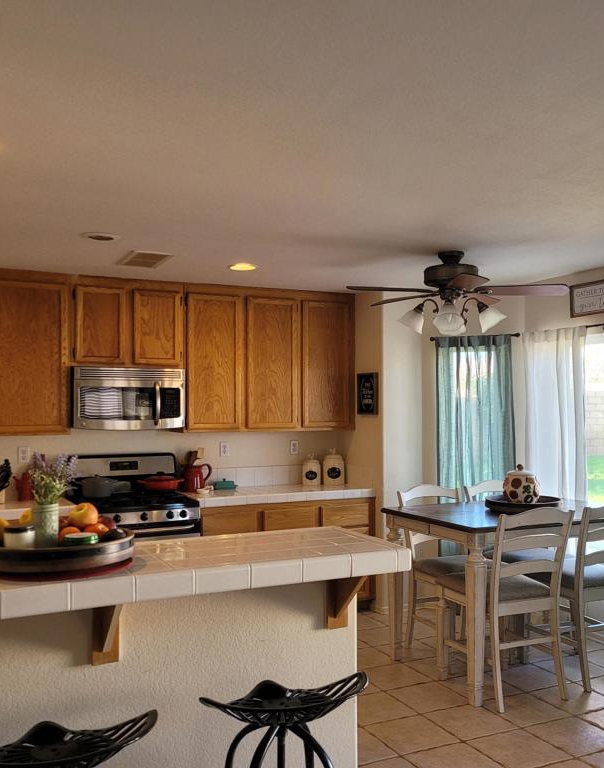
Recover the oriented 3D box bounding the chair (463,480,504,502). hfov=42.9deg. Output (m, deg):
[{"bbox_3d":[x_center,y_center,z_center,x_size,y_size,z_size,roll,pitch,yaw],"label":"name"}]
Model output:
[{"bbox_3d":[1.407,1.172,4.989,0.460,1.020,0.570,1,-1,-26],"label":"chair"}]

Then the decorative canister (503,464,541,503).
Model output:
[{"bbox_3d":[1.333,0.622,4.670,0.230,0.265,0.230,1,-1,-26],"label":"decorative canister"}]

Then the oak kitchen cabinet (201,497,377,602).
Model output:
[{"bbox_3d":[-0.200,1.280,5.858,1.429,0.837,0.584,1,-2,-27],"label":"oak kitchen cabinet"}]

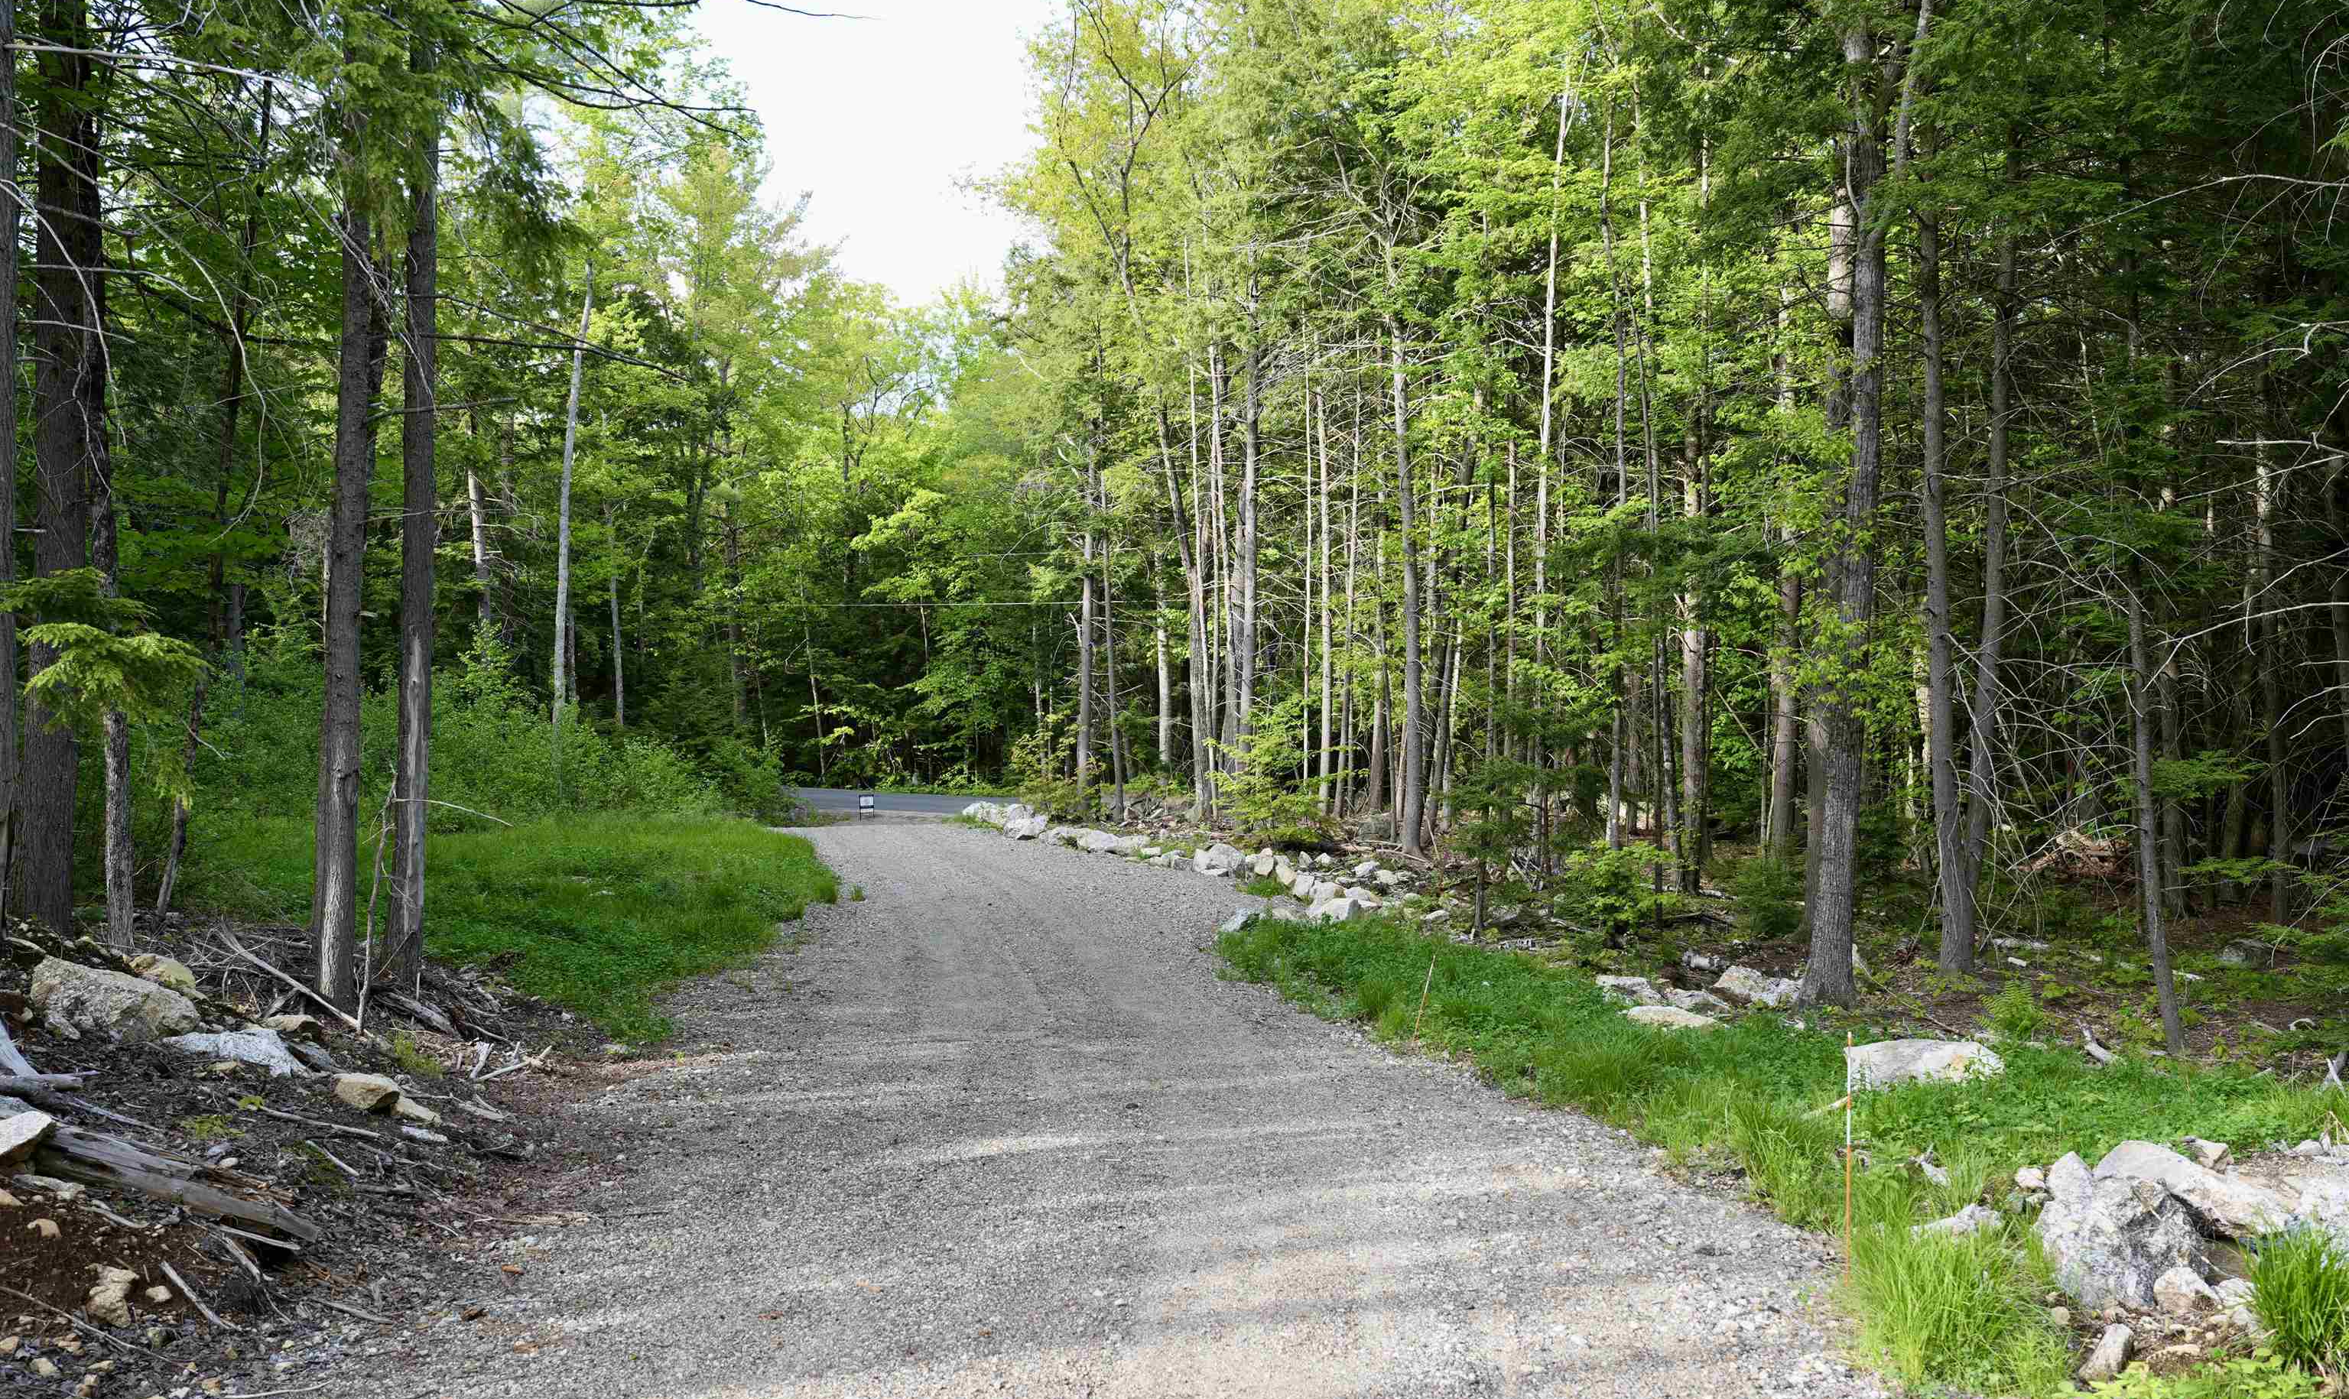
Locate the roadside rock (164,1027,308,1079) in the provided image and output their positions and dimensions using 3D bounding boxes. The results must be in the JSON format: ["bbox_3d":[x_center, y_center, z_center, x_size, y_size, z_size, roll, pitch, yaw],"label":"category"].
[{"bbox_3d":[-3.494,1.314,7.500,0.520,0.150,0.320,0,0,-13],"label":"roadside rock"}]

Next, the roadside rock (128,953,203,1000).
[{"bbox_3d":[-4.188,1.155,8.400,0.310,0.185,0.260,0,0,-14],"label":"roadside rock"}]

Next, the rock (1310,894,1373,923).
[{"bbox_3d":[1.354,1.704,16.400,0.510,0.250,0.400,0,0,2],"label":"rock"}]

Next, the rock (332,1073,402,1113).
[{"bbox_3d":[-2.954,1.437,7.400,0.260,0.125,0.200,0,0,-11],"label":"rock"}]

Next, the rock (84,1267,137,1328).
[{"bbox_3d":[-2.627,1.477,5.000,0.132,0.135,0.120,0,0,-15],"label":"rock"}]

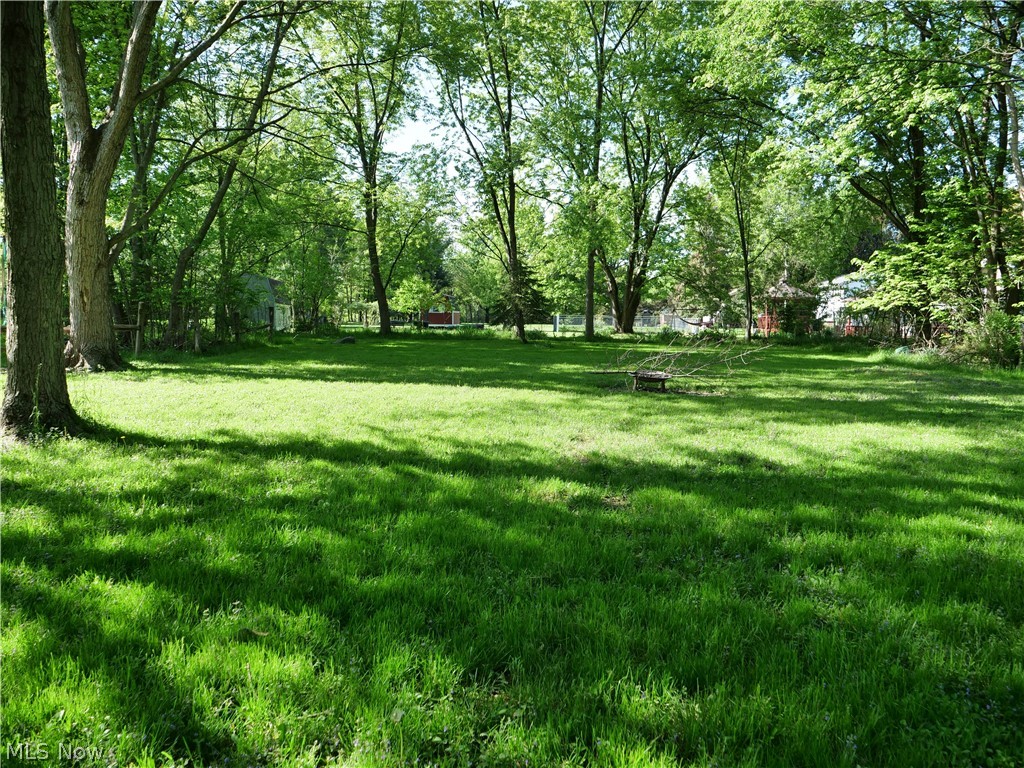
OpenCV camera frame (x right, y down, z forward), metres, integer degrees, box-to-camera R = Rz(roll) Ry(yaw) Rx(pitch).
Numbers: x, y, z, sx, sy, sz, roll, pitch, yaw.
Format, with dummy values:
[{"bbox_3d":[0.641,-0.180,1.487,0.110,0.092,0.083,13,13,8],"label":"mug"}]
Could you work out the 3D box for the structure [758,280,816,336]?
[{"bbox_3d":[16.757,-4.687,43.500,3.600,3.500,3.600,2,6,21],"label":"structure"}]

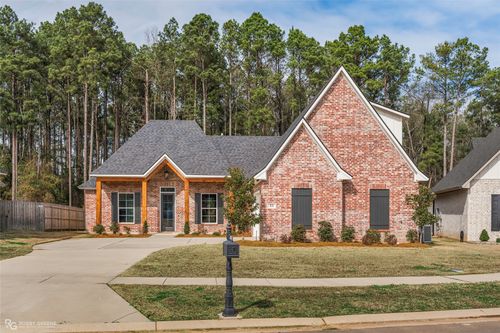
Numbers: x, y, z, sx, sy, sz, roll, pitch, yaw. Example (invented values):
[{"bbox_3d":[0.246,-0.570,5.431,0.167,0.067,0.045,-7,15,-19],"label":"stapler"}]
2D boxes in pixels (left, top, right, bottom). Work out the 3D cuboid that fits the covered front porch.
[{"bbox_3d":[-5.107,1.698,28.200,7.920,4.410,2.300,0,-1,-3],"label":"covered front porch"}]

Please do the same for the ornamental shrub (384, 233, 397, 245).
[{"bbox_3d":[6.558,3.360,22.600,0.600,0.580,0.600,0,-1,-3],"label":"ornamental shrub"}]

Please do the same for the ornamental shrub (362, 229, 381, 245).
[{"bbox_3d":[5.649,3.288,22.500,0.880,0.740,0.880,0,-1,-3],"label":"ornamental shrub"}]

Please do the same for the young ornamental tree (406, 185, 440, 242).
[{"bbox_3d":[8.141,2.229,22.800,1.600,2.770,1.500,0,-1,-3],"label":"young ornamental tree"}]

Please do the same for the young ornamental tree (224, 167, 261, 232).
[{"bbox_3d":[-0.415,1.833,26.000,2.010,3.670,1.900,0,-1,-3],"label":"young ornamental tree"}]

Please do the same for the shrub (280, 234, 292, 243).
[{"bbox_3d":[1.668,3.312,22.200,0.550,0.410,0.500,0,-1,-3],"label":"shrub"}]

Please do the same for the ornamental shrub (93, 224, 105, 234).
[{"bbox_3d":[-8.266,3.449,26.600,0.660,0.550,0.660,0,-1,-3],"label":"ornamental shrub"}]

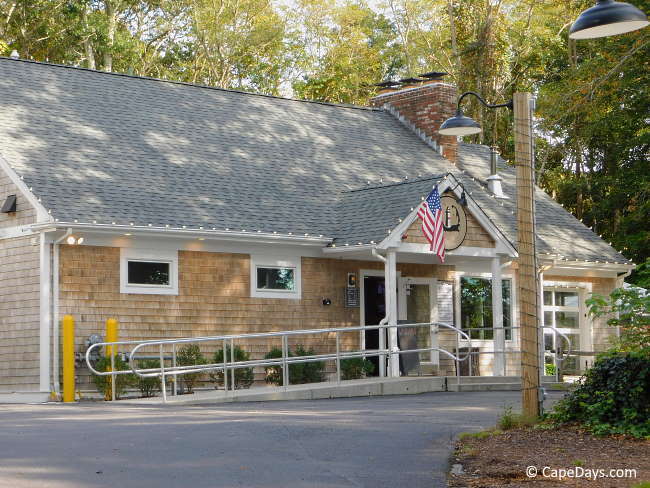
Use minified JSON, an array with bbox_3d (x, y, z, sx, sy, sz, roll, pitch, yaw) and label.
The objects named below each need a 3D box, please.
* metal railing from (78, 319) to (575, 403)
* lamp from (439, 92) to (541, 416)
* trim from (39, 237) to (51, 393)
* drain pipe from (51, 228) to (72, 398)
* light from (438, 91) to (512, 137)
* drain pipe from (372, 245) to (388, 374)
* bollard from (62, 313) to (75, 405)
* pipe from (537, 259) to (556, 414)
[{"bbox_3d":[0.181,2.057,26.611,10.000,1.320,3.250,4,-7,-41],"label":"metal railing"},{"bbox_3d":[1.597,0.082,14.631,0.921,3.114,0.410,-2,-5,18],"label":"lamp"},{"bbox_3d":[-4.620,1.142,24.878,0.120,2.630,0.130,4,-7,-41],"label":"trim"},{"bbox_3d":[-4.299,1.141,24.753,0.100,2.780,0.500,4,-7,-41],"label":"drain pipe"},{"bbox_3d":[1.502,-1.288,14.778,0.761,0.422,0.410,-2,-5,18],"label":"light"},{"bbox_3d":[1.051,1.258,27.752,0.370,2.390,0.120,4,-7,-41],"label":"drain pipe"},{"bbox_3d":[-4.128,1.855,24.229,0.180,1.400,0.180,-1,-5,0],"label":"bollard"},{"bbox_3d":[4.885,1.764,32.745,0.100,2.780,0.460,4,-7,-41],"label":"pipe"}]

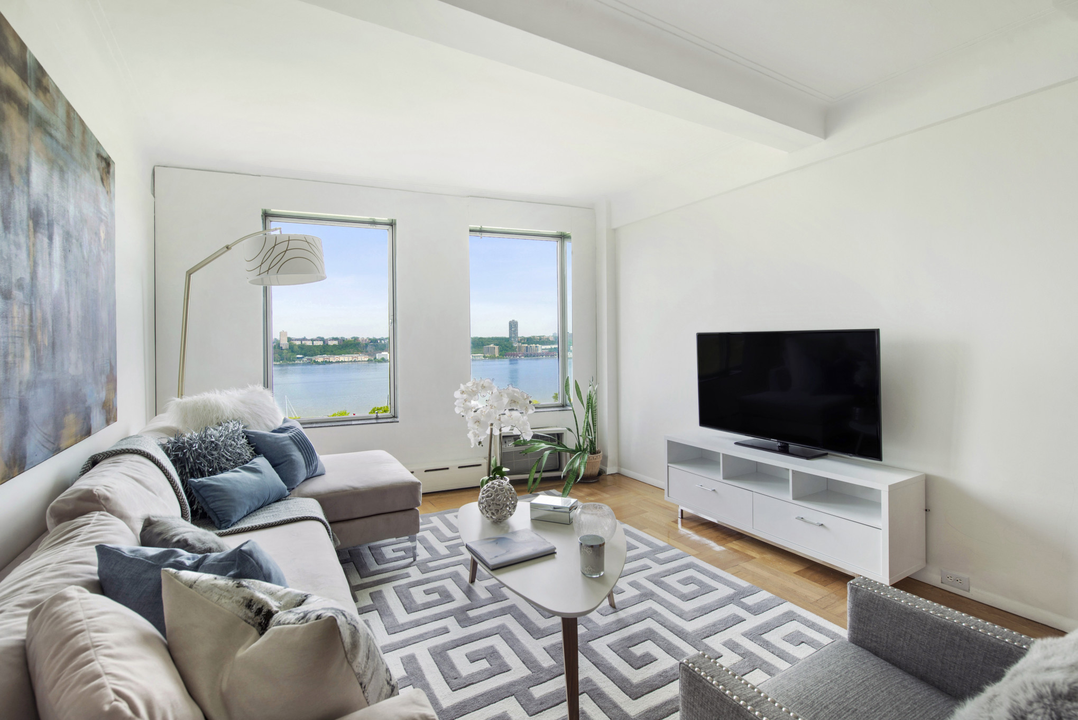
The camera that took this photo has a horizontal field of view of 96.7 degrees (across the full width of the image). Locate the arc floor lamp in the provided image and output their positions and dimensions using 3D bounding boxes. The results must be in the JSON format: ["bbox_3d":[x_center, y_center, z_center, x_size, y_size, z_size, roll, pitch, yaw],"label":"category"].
[{"bbox_3d":[-1.920,0.196,3.002,1.350,2.010,0.480,0,1,20],"label":"arc floor lamp"}]

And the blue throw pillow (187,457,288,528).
[{"bbox_3d":[-1.502,0.655,2.432,0.140,0.280,0.480,-38,-4,8],"label":"blue throw pillow"}]

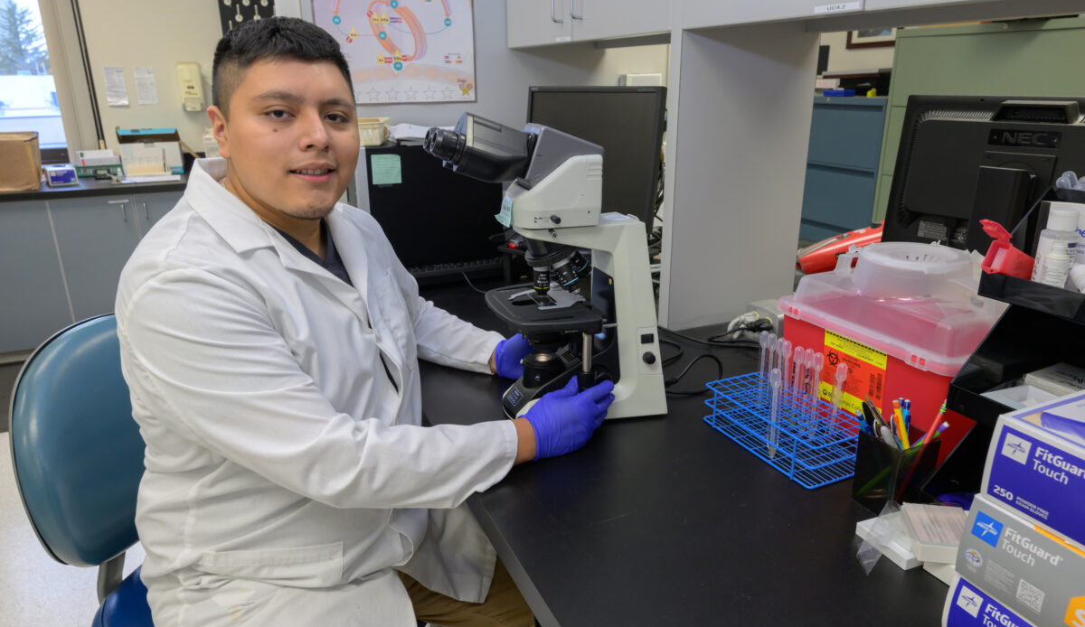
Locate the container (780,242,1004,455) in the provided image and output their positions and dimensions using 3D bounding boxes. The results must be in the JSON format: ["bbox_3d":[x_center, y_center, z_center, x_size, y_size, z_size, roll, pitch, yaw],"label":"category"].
[{"bbox_3d":[0.566,0.053,1.130,0.212,0.290,0.332,-10,20,-24],"label":"container"}]

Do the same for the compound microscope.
[{"bbox_3d":[0.004,-0.081,1.229,0.380,0.506,0.235,-6,19,-14],"label":"compound microscope"}]

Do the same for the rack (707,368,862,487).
[{"bbox_3d":[0.377,0.175,1.134,0.119,0.065,0.245,-9,20,-23],"label":"rack"}]

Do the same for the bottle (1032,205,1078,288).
[{"bbox_3d":[0.594,-0.065,0.841,0.038,0.100,0.038,-10,20,-24],"label":"bottle"}]

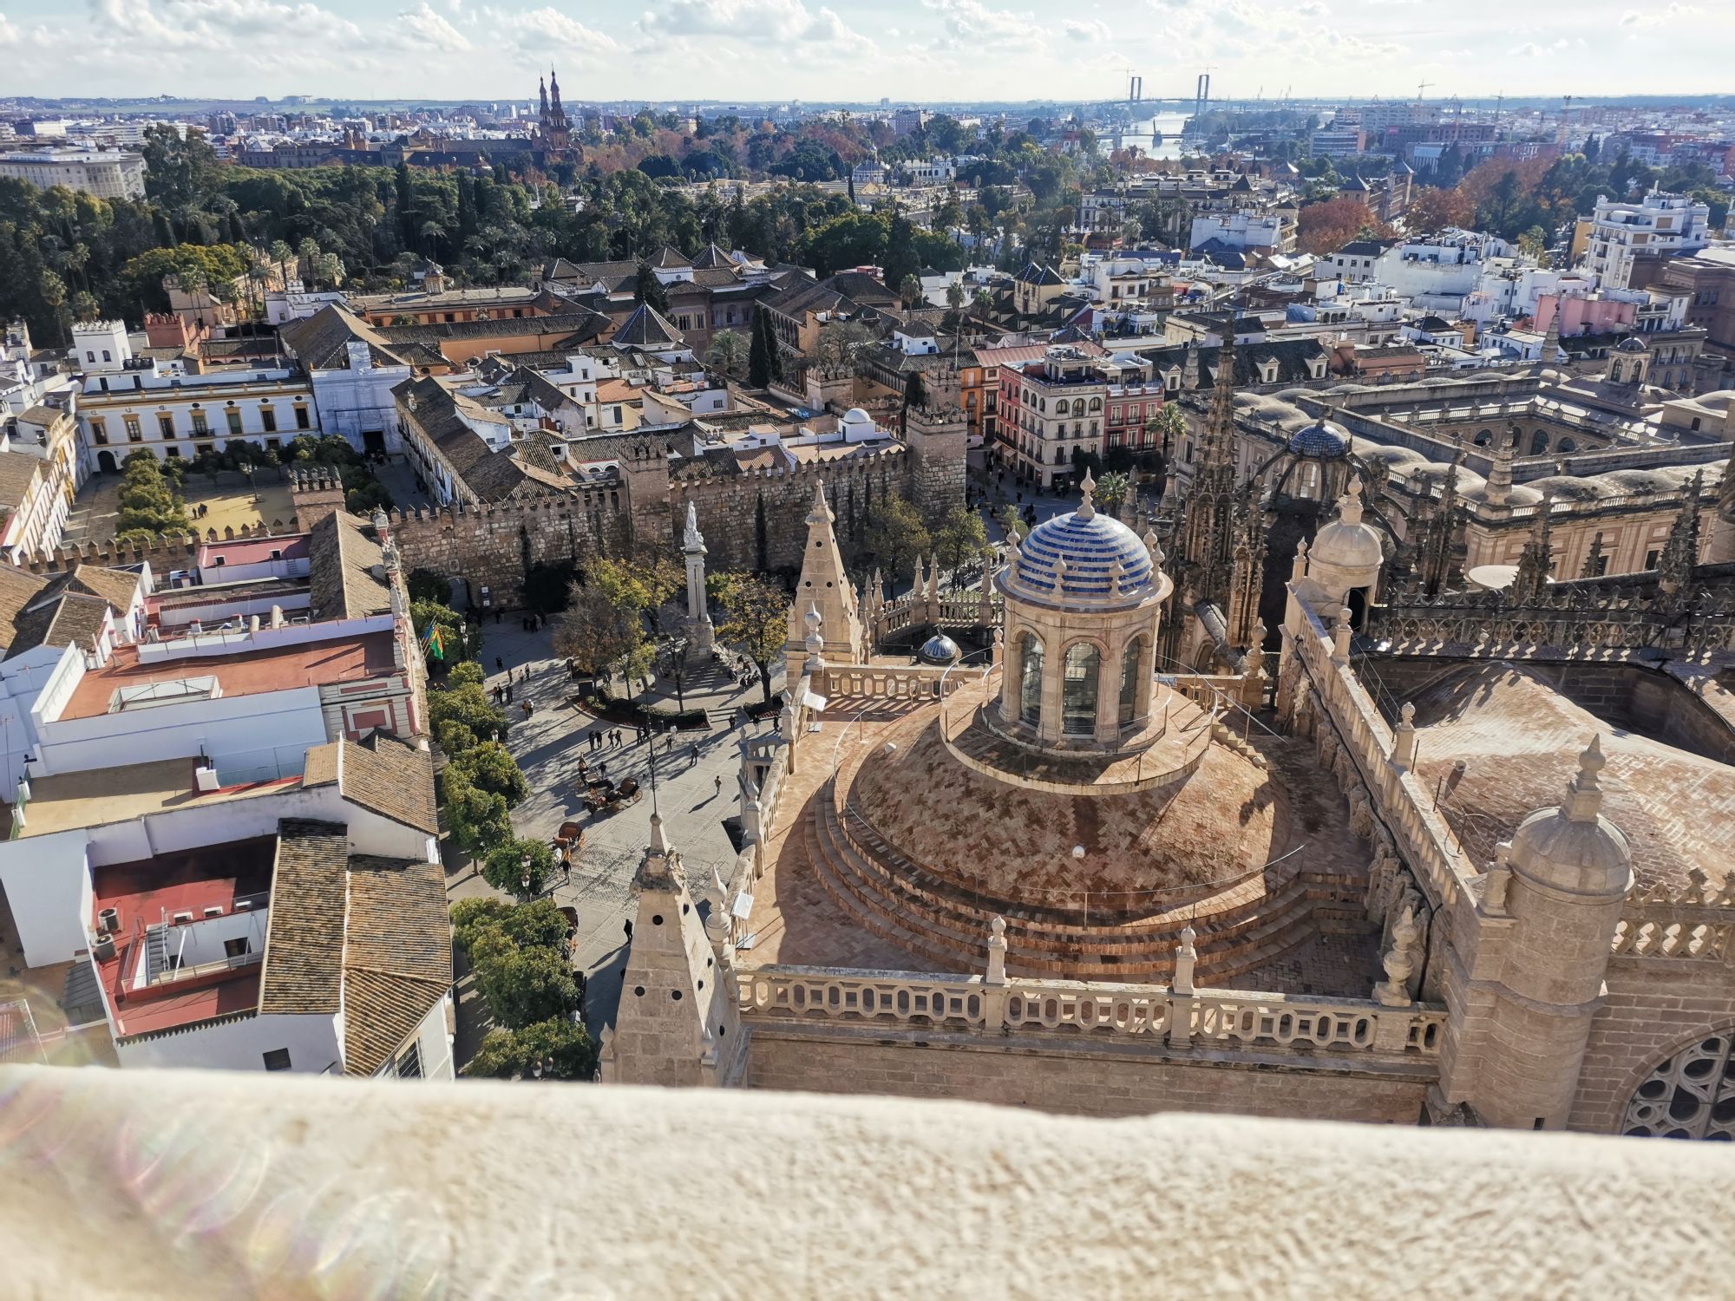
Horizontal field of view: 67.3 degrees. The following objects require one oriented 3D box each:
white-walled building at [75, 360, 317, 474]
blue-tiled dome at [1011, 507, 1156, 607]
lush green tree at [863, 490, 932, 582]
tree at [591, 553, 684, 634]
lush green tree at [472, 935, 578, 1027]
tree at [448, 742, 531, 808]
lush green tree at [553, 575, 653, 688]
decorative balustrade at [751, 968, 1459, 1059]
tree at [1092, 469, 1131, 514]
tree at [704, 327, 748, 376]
[{"bbox_3d":[-106.300,-38.828,209.480,32.500,15.900,12.000,-9,25,-20],"label":"white-walled building"},{"bbox_3d":[6.710,-3.227,39.723,4.400,2.150,4.400,2,23,5],"label":"blue-tiled dome"},{"bbox_3d":[3.264,-11.474,143.666,7.400,12.870,7.200,0,23,0],"label":"lush green tree"},{"bbox_3d":[-24.921,-5.838,140.493,9.300,9.000,9.000,0,23,0],"label":"tree"},{"bbox_3d":[-20.415,20.251,78.004,6.400,5.800,6.200,0,23,0],"label":"lush green tree"},{"bbox_3d":[-30.701,11.028,105.831,6.000,5.600,6.000,0,23,0],"label":"tree"},{"bbox_3d":[-24.703,-1.009,122.565,9.000,12.000,9.000,2,23,5],"label":"lush green tree"},{"bbox_3d":[5.648,9.355,34.169,18.000,1.600,0.550,2,23,5],"label":"decorative balustrade"},{"bbox_3d":[31.927,-19.141,168.915,4.800,8.800,4.800,2,23,5],"label":"tree"},{"bbox_3d":[-26.290,-53.473,245.233,7.800,12.500,7.800,2,23,5],"label":"tree"}]

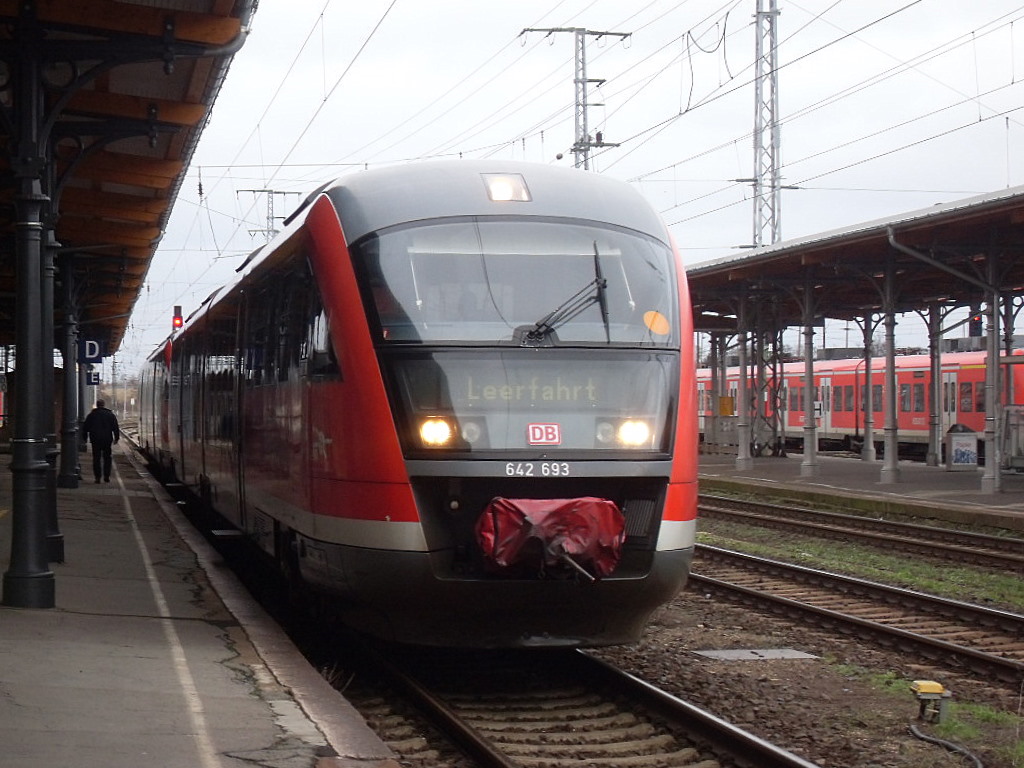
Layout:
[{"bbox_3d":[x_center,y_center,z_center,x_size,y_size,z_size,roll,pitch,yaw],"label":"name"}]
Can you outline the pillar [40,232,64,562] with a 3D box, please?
[{"bbox_3d":[-4.506,-0.203,25.350,0.385,3.800,0.385,0,0,-9],"label":"pillar"}]

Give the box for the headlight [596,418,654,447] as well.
[{"bbox_3d":[0.748,0.325,17.650,0.380,0.190,0.120,0,0,-9],"label":"headlight"}]

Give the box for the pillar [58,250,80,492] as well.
[{"bbox_3d":[-8.057,-0.229,47.800,0.385,4.235,0.385,0,0,-9],"label":"pillar"}]

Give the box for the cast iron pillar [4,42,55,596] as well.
[{"bbox_3d":[-3.598,-0.470,19.620,0.385,4.235,0.385,0,0,-9],"label":"cast iron pillar"}]

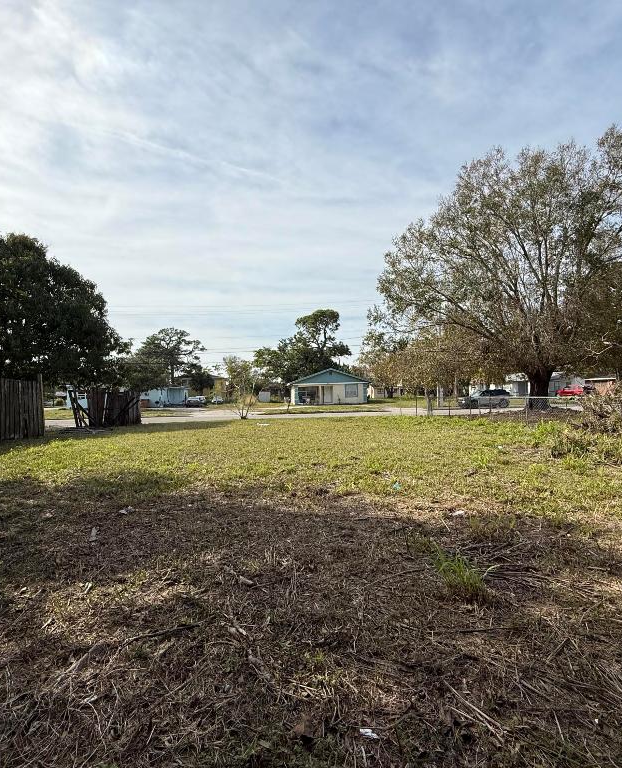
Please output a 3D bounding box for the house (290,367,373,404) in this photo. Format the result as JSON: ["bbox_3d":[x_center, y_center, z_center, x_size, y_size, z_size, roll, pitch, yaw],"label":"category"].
[{"bbox_3d":[2.155,0.368,52.500,9.400,4.150,9.500,-1,-1,-5],"label":"house"}]

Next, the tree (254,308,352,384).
[{"bbox_3d":[-1.334,-4.552,65.000,15.000,14.500,13.500,-1,-1,0],"label":"tree"}]

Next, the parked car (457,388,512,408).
[{"bbox_3d":[15.921,1.386,38.000,4.500,1.670,1.850,-1,-1,-5],"label":"parked car"}]

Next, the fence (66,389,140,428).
[{"bbox_3d":[-10.472,1.217,21.000,3.650,1.900,0.500,-1,-1,-3],"label":"fence"}]

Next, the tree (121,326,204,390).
[{"bbox_3d":[-21.934,-2.695,62.000,12.000,12.000,11.000,-1,-1,0],"label":"tree"}]

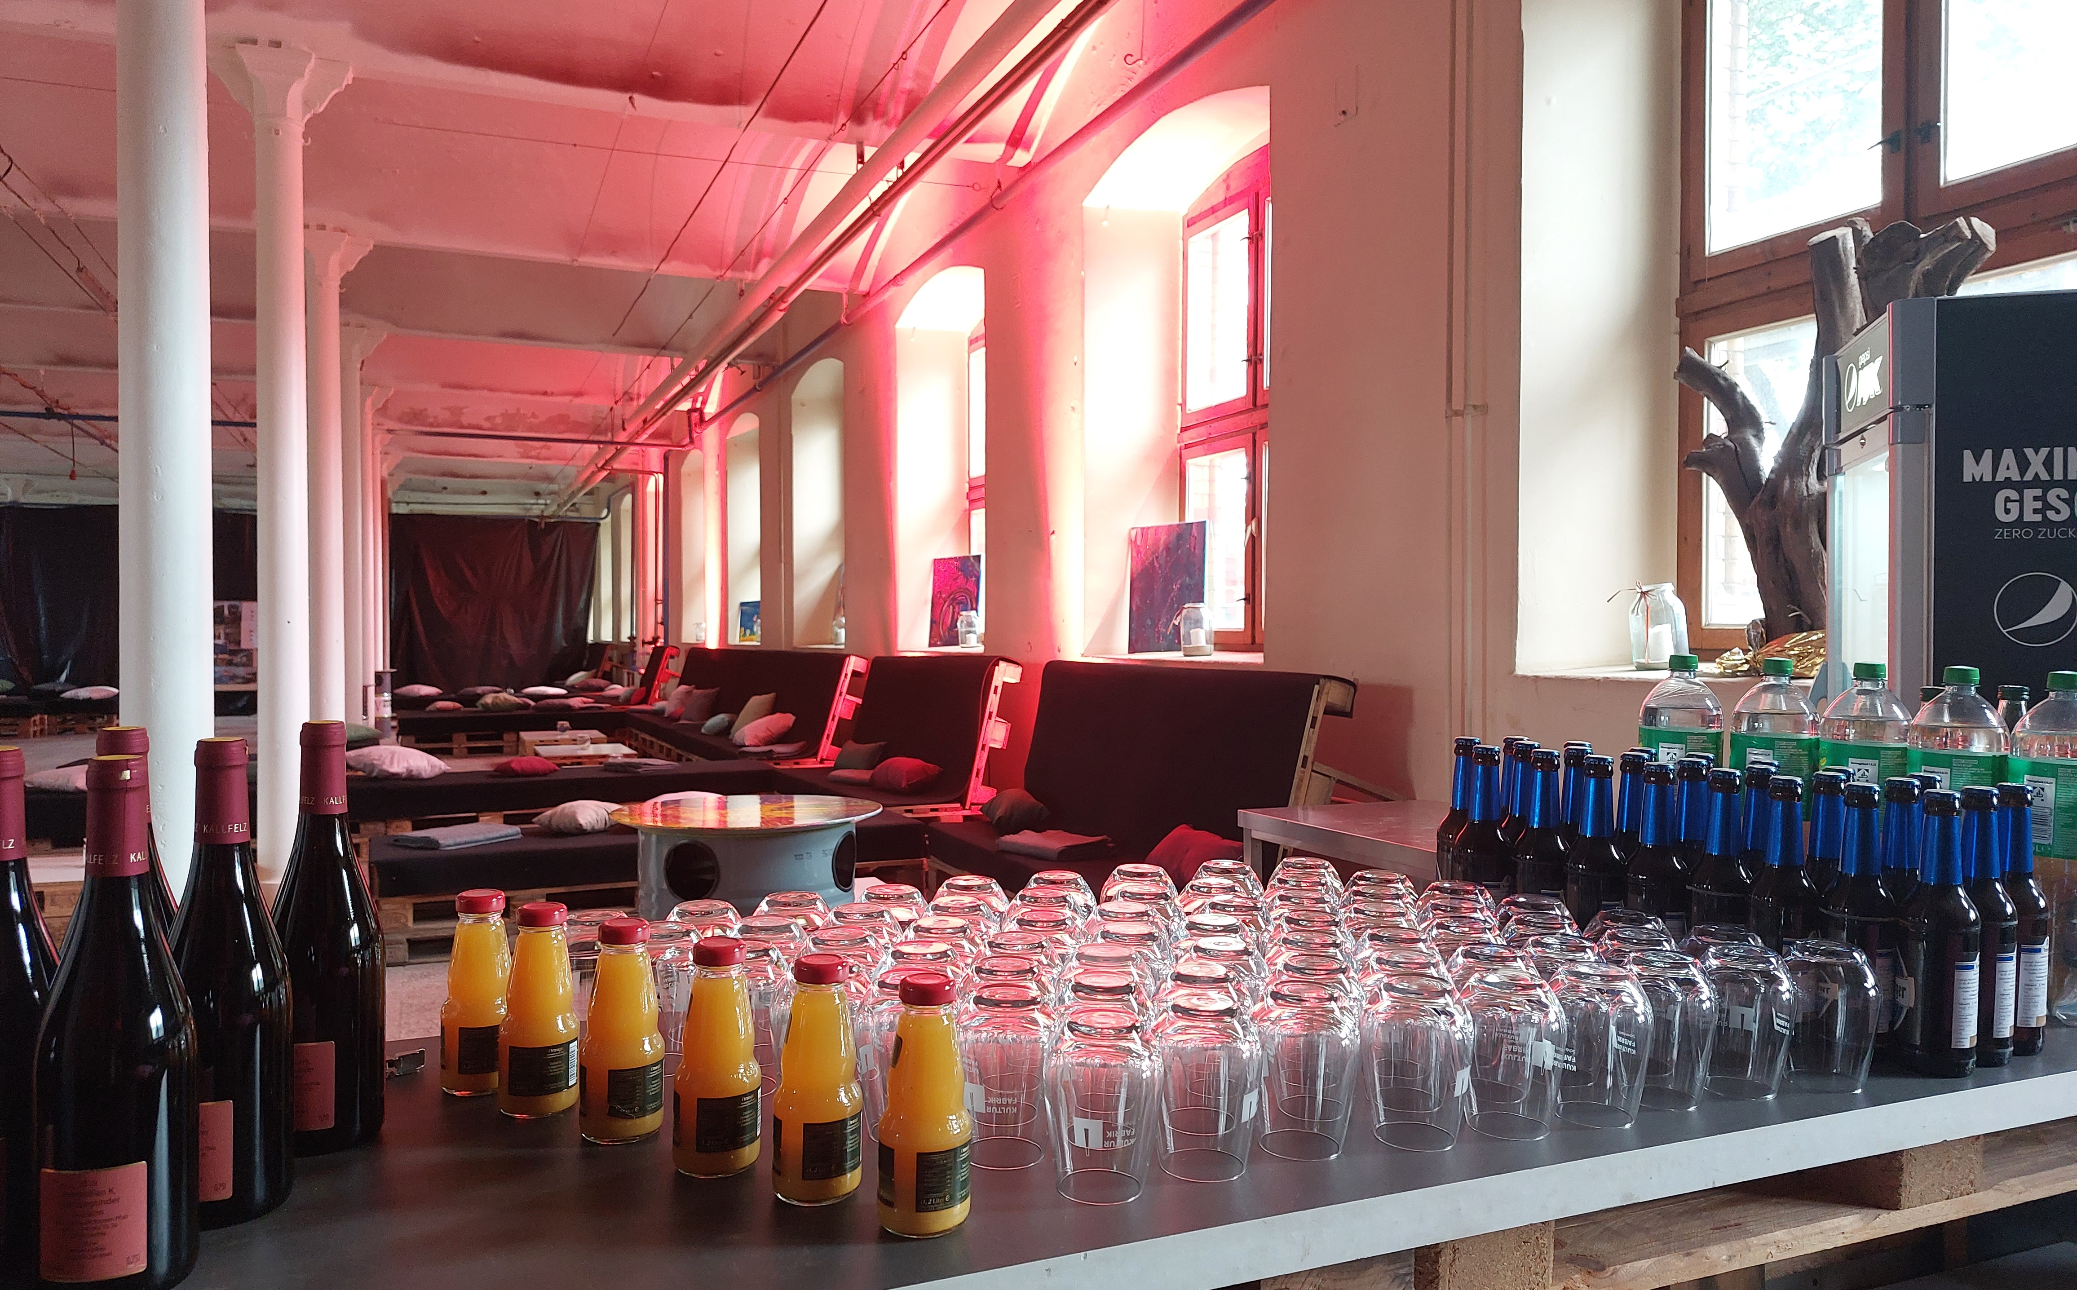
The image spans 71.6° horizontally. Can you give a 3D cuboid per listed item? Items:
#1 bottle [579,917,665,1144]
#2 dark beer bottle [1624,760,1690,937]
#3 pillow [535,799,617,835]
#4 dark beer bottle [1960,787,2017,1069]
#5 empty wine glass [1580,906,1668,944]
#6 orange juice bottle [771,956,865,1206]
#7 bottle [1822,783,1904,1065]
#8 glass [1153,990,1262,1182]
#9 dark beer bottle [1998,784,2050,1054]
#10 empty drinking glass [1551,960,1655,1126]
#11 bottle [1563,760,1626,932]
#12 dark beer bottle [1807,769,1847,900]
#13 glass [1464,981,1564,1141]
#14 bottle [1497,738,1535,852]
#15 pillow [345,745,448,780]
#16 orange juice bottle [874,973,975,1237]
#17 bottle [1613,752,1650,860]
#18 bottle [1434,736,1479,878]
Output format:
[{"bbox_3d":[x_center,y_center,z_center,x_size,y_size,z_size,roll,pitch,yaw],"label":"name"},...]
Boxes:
[{"bbox_3d":[-0.301,0.276,1.041,0.058,0.152,0.058,0,2,-16],"label":"bottle"},{"bbox_3d":[0.610,0.234,1.418,0.062,0.235,0.062,0,1,0],"label":"dark beer bottle"},{"bbox_3d":[-2.265,0.820,7.050,0.410,0.130,0.400,0,1,-12],"label":"pillow"},{"bbox_3d":[0.835,0.247,1.279,0.060,0.240,0.060,0,1,-22],"label":"dark beer bottle"},{"bbox_3d":[0.547,0.310,1.339,0.080,0.116,0.080,1,2,22],"label":"empty wine glass"},{"bbox_3d":[-0.145,0.282,0.946,0.058,0.152,0.058,1,2,-9],"label":"orange juice bottle"},{"bbox_3d":[0.743,0.246,1.301,0.060,0.240,0.060,0,1,-22],"label":"bottle"},{"bbox_3d":[0.117,0.310,1.018,0.079,0.116,0.079,0,1,0],"label":"glass"},{"bbox_3d":[0.870,0.243,1.290,0.060,0.234,0.060,2,3,34],"label":"dark beer bottle"},{"bbox_3d":[0.434,0.310,1.122,0.082,0.114,0.082,0,1,-22],"label":"empty drinking glass"},{"bbox_3d":[0.571,0.232,1.471,0.062,0.235,0.062,0,1,0],"label":"bottle"},{"bbox_3d":[0.772,0.247,1.409,0.060,0.241,0.060,2,2,29],"label":"dark beer bottle"},{"bbox_3d":[0.358,0.308,1.092,0.079,0.116,0.079,0,1,0],"label":"glass"},{"bbox_3d":[0.538,0.224,1.636,0.060,0.234,0.060,2,2,18],"label":"bottle"},{"bbox_3d":[-4.043,0.724,9.050,0.600,0.180,0.430,-1,2,-24],"label":"pillow"},{"bbox_3d":[-0.071,0.285,0.903,0.058,0.152,0.058,1,2,-4],"label":"orange juice bottle"},{"bbox_3d":[0.652,0.241,1.577,0.060,0.241,0.060,1,2,23],"label":"bottle"},{"bbox_3d":[0.479,0.224,1.612,0.060,0.234,0.060,2,2,17],"label":"bottle"}]

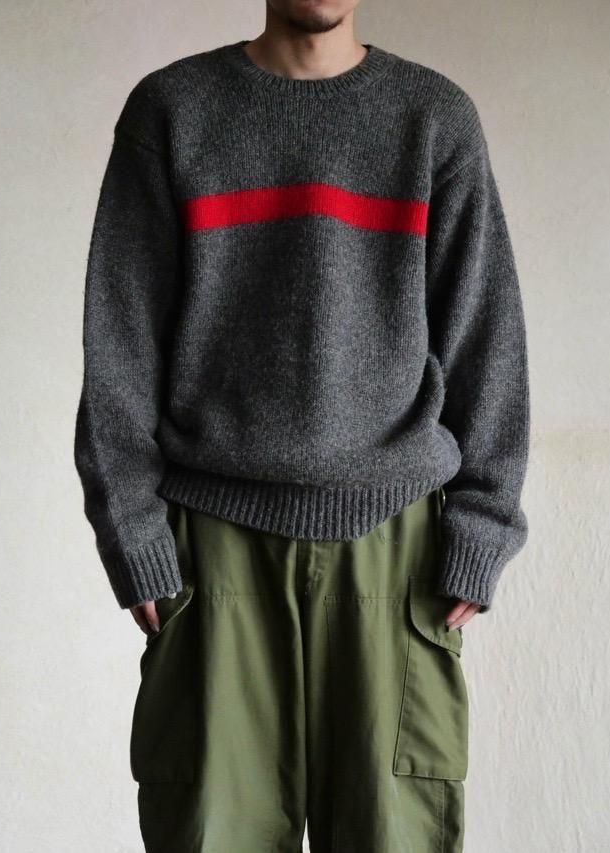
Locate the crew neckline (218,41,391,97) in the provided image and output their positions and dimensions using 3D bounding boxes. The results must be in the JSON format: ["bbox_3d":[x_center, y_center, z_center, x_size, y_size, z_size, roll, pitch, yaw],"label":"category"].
[{"bbox_3d":[0.003,-0.478,3.280,0.225,0.085,0.180,0,2,-2],"label":"crew neckline"}]

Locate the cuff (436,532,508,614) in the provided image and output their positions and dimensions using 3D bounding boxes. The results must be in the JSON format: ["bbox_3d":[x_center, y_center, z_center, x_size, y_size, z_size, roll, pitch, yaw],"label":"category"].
[{"bbox_3d":[0.227,0.200,3.360,0.082,0.075,0.090,14,-12,0],"label":"cuff"}]

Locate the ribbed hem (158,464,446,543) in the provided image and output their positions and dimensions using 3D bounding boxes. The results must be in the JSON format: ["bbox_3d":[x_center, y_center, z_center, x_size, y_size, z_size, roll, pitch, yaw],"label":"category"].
[{"bbox_3d":[-0.005,0.099,3.260,0.370,0.095,0.250,0,2,-2],"label":"ribbed hem"}]

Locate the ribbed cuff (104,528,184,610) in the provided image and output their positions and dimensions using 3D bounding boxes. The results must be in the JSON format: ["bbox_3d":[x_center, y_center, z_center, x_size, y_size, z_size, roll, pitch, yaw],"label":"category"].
[{"bbox_3d":[-0.210,0.187,3.230,0.083,0.080,0.085,-15,-10,-6],"label":"ribbed cuff"}]

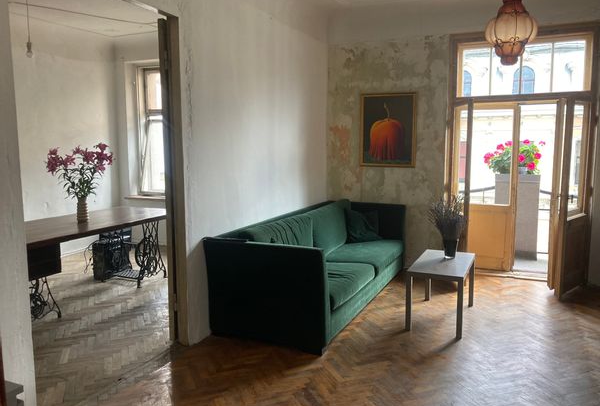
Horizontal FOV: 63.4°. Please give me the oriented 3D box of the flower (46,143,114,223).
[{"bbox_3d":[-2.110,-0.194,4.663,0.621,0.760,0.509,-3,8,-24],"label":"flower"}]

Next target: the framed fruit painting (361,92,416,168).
[{"bbox_3d":[1.028,-0.846,5.670,0.652,0.853,0.035,3,8,25],"label":"framed fruit painting"}]

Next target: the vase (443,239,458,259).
[{"bbox_3d":[1.324,0.402,4.253,0.133,0.168,0.133,2,7,17],"label":"vase"}]

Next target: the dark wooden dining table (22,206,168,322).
[{"bbox_3d":[-2.123,0.561,4.710,0.972,0.750,2.174,3,8,25],"label":"dark wooden dining table"}]

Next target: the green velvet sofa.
[{"bbox_3d":[0.263,0.536,4.783,0.969,0.769,2.581,3,8,25],"label":"green velvet sofa"}]

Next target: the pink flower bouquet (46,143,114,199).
[{"bbox_3d":[-2.110,-0.307,4.649,0.621,0.531,0.509,-3,8,-24],"label":"pink flower bouquet"}]

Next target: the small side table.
[{"bbox_3d":[1.225,0.749,4.155,0.416,0.496,0.836,3,8,25],"label":"small side table"}]

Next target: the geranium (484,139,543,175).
[{"bbox_3d":[2.811,-0.618,6.405,0.727,0.475,0.498,3,8,25],"label":"geranium"}]

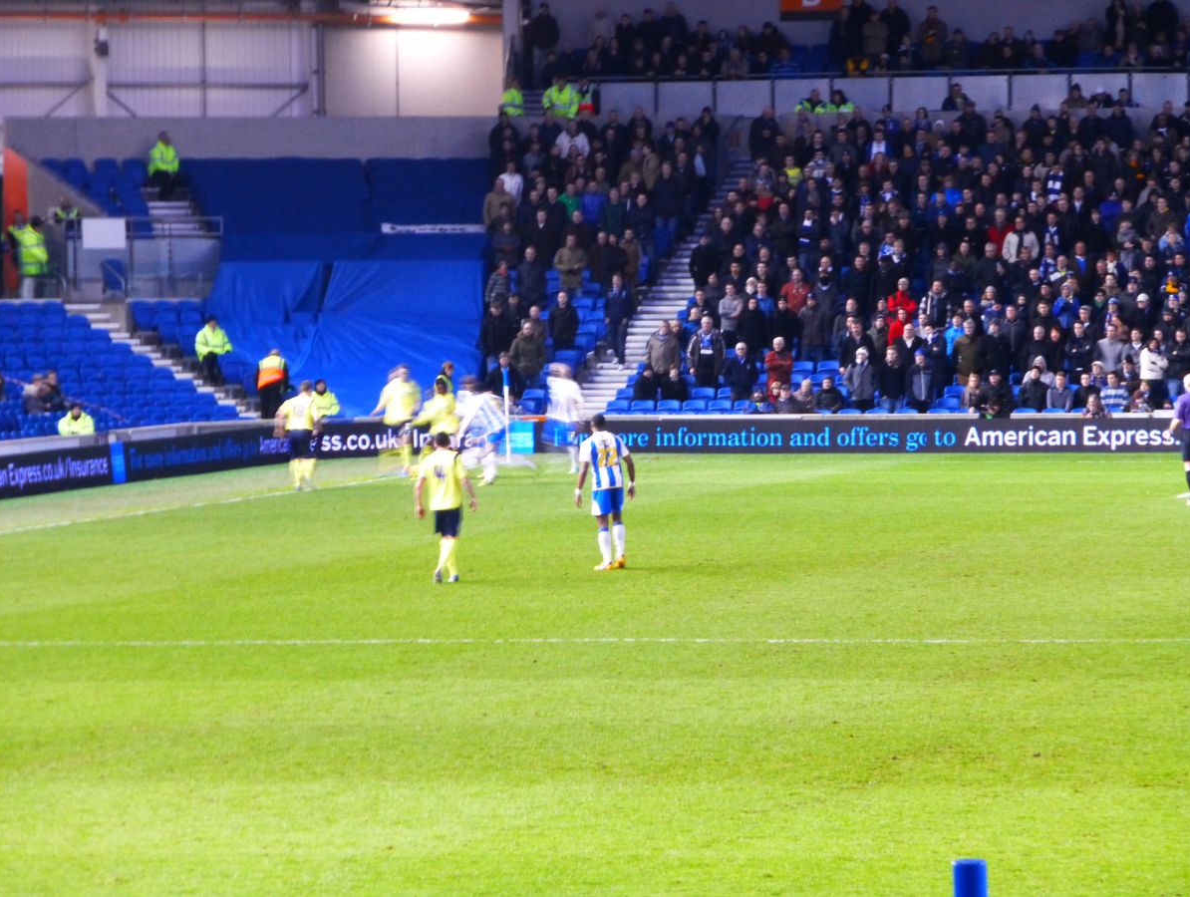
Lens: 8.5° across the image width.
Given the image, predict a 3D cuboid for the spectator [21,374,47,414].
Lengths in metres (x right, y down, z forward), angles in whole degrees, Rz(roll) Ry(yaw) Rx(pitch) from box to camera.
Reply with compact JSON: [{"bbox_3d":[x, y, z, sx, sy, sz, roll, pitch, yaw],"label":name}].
[{"bbox_3d":[-9.290,-0.630,133.964,0.720,1.250,0.500,0,2,28],"label":"spectator"}]

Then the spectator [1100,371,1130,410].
[{"bbox_3d":[9.000,-0.696,138.985,0.530,1.270,0.750,0,2,14],"label":"spectator"}]

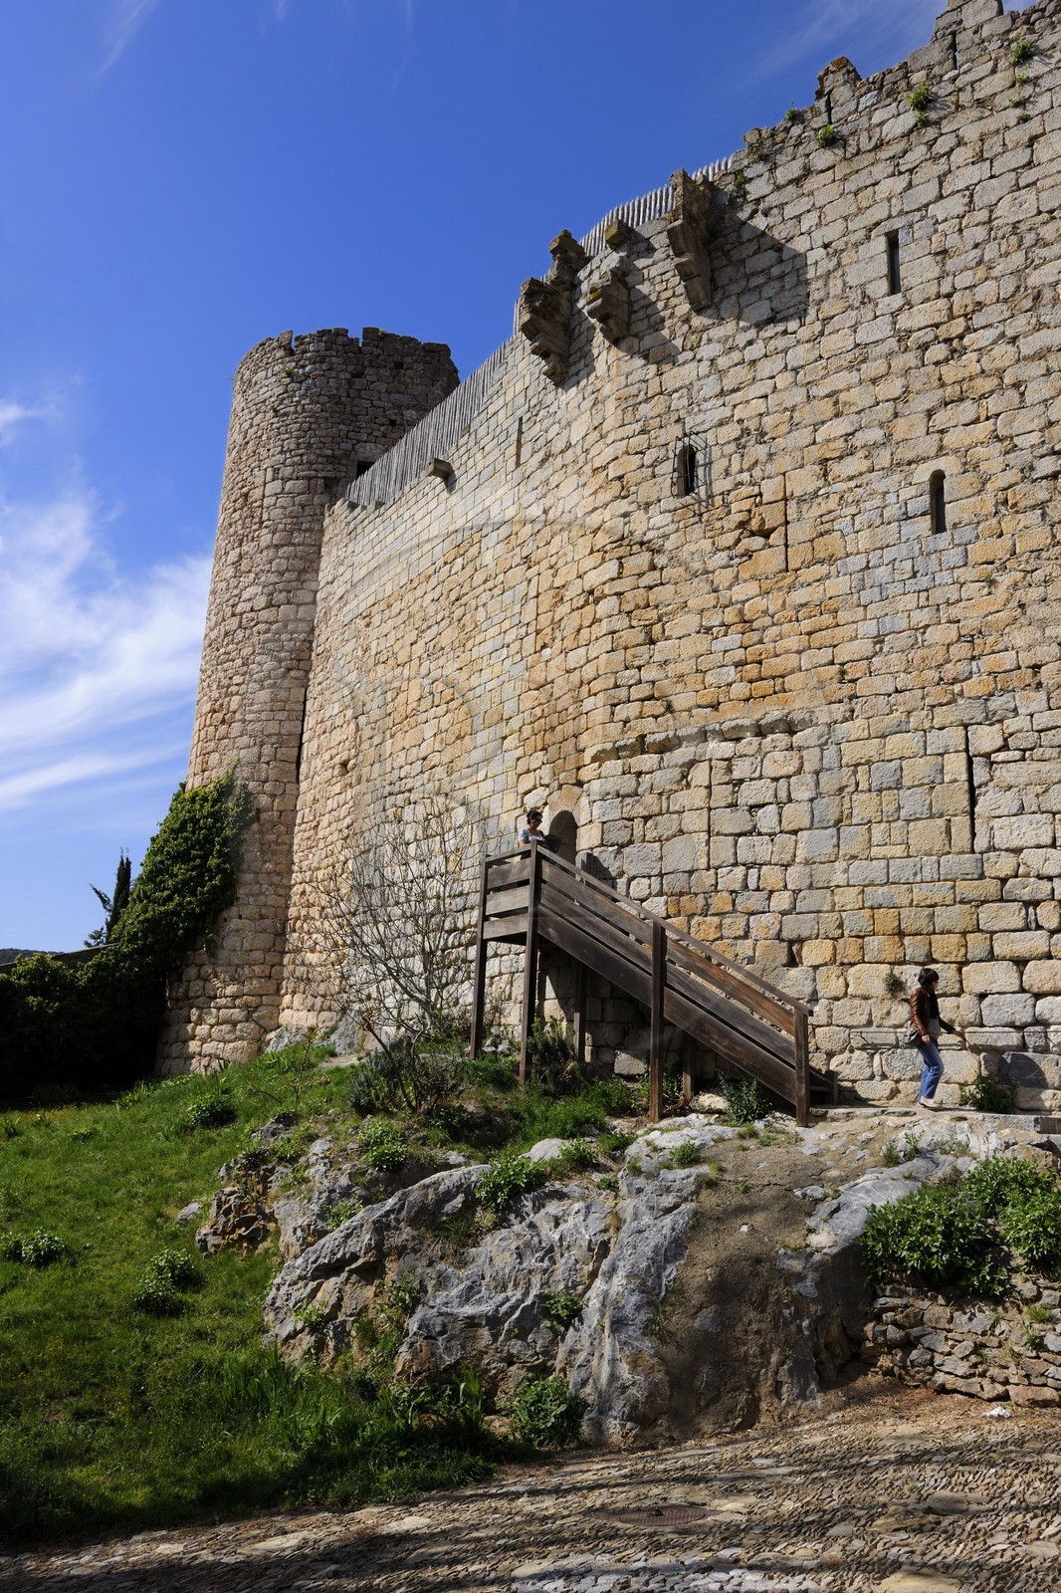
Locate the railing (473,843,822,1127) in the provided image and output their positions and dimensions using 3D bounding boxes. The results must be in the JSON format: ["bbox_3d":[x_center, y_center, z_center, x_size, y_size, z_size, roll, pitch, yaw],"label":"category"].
[{"bbox_3d":[1.562,2.464,16.893,5.100,3.850,1.400,-8,-19,33],"label":"railing"}]

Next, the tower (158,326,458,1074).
[{"bbox_3d":[-5.353,-2.252,31.475,5.750,18.400,5.750,6,-16,-10],"label":"tower"}]

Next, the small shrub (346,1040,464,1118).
[{"bbox_3d":[-1.635,3.686,16.124,1.450,0.950,1.100,4,-16,-5],"label":"small shrub"}]

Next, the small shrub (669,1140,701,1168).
[{"bbox_3d":[1.469,3.409,11.800,0.308,0.256,0.277,2,-15,0],"label":"small shrub"}]

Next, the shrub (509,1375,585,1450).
[{"bbox_3d":[0.127,5.019,10.100,0.619,0.597,0.526,2,-15,0],"label":"shrub"}]

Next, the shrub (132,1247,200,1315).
[{"bbox_3d":[-2.524,3.353,8.578,0.490,0.420,0.450,7,-16,-14],"label":"shrub"}]

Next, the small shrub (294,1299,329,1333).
[{"bbox_3d":[-1.491,3.540,8.437,0.250,0.220,0.200,5,-16,-8],"label":"small shrub"}]

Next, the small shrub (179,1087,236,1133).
[{"bbox_3d":[-4.483,4.356,17.203,0.780,0.580,0.650,6,-16,-13],"label":"small shrub"}]

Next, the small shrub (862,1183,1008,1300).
[{"bbox_3d":[3.617,3.987,11.100,1.304,1.028,1.109,2,-15,0],"label":"small shrub"}]

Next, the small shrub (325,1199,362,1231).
[{"bbox_3d":[-1.652,3.678,10.893,0.340,0.300,0.270,5,-16,-7],"label":"small shrub"}]

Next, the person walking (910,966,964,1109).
[{"bbox_3d":[4.797,2.823,14.611,0.550,1.630,0.470,-6,-18,29],"label":"person walking"}]

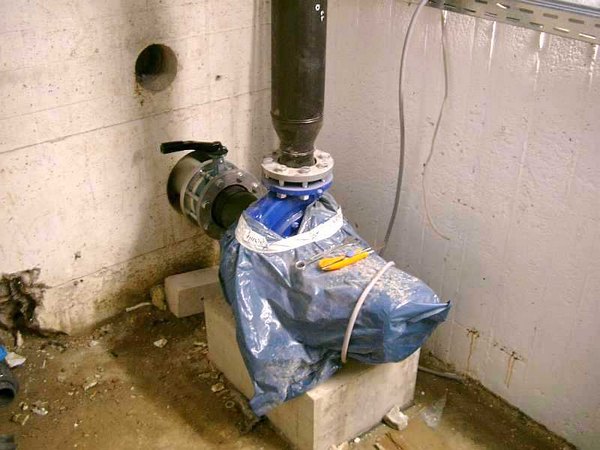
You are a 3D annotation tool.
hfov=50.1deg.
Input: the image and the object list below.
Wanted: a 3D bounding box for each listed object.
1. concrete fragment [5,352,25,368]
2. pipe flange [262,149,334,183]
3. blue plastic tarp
[{"bbox_3d":[-1.051,0.501,2.370,0.082,0.038,0.053,-1,29,1],"label":"concrete fragment"},{"bbox_3d":[-0.004,-0.186,1.965,0.220,0.030,0.220,-1,29,1],"label":"pipe flange"},{"bbox_3d":[0.066,0.239,2.056,0.550,0.630,0.660,-20,34,-30],"label":"blue plastic tarp"}]

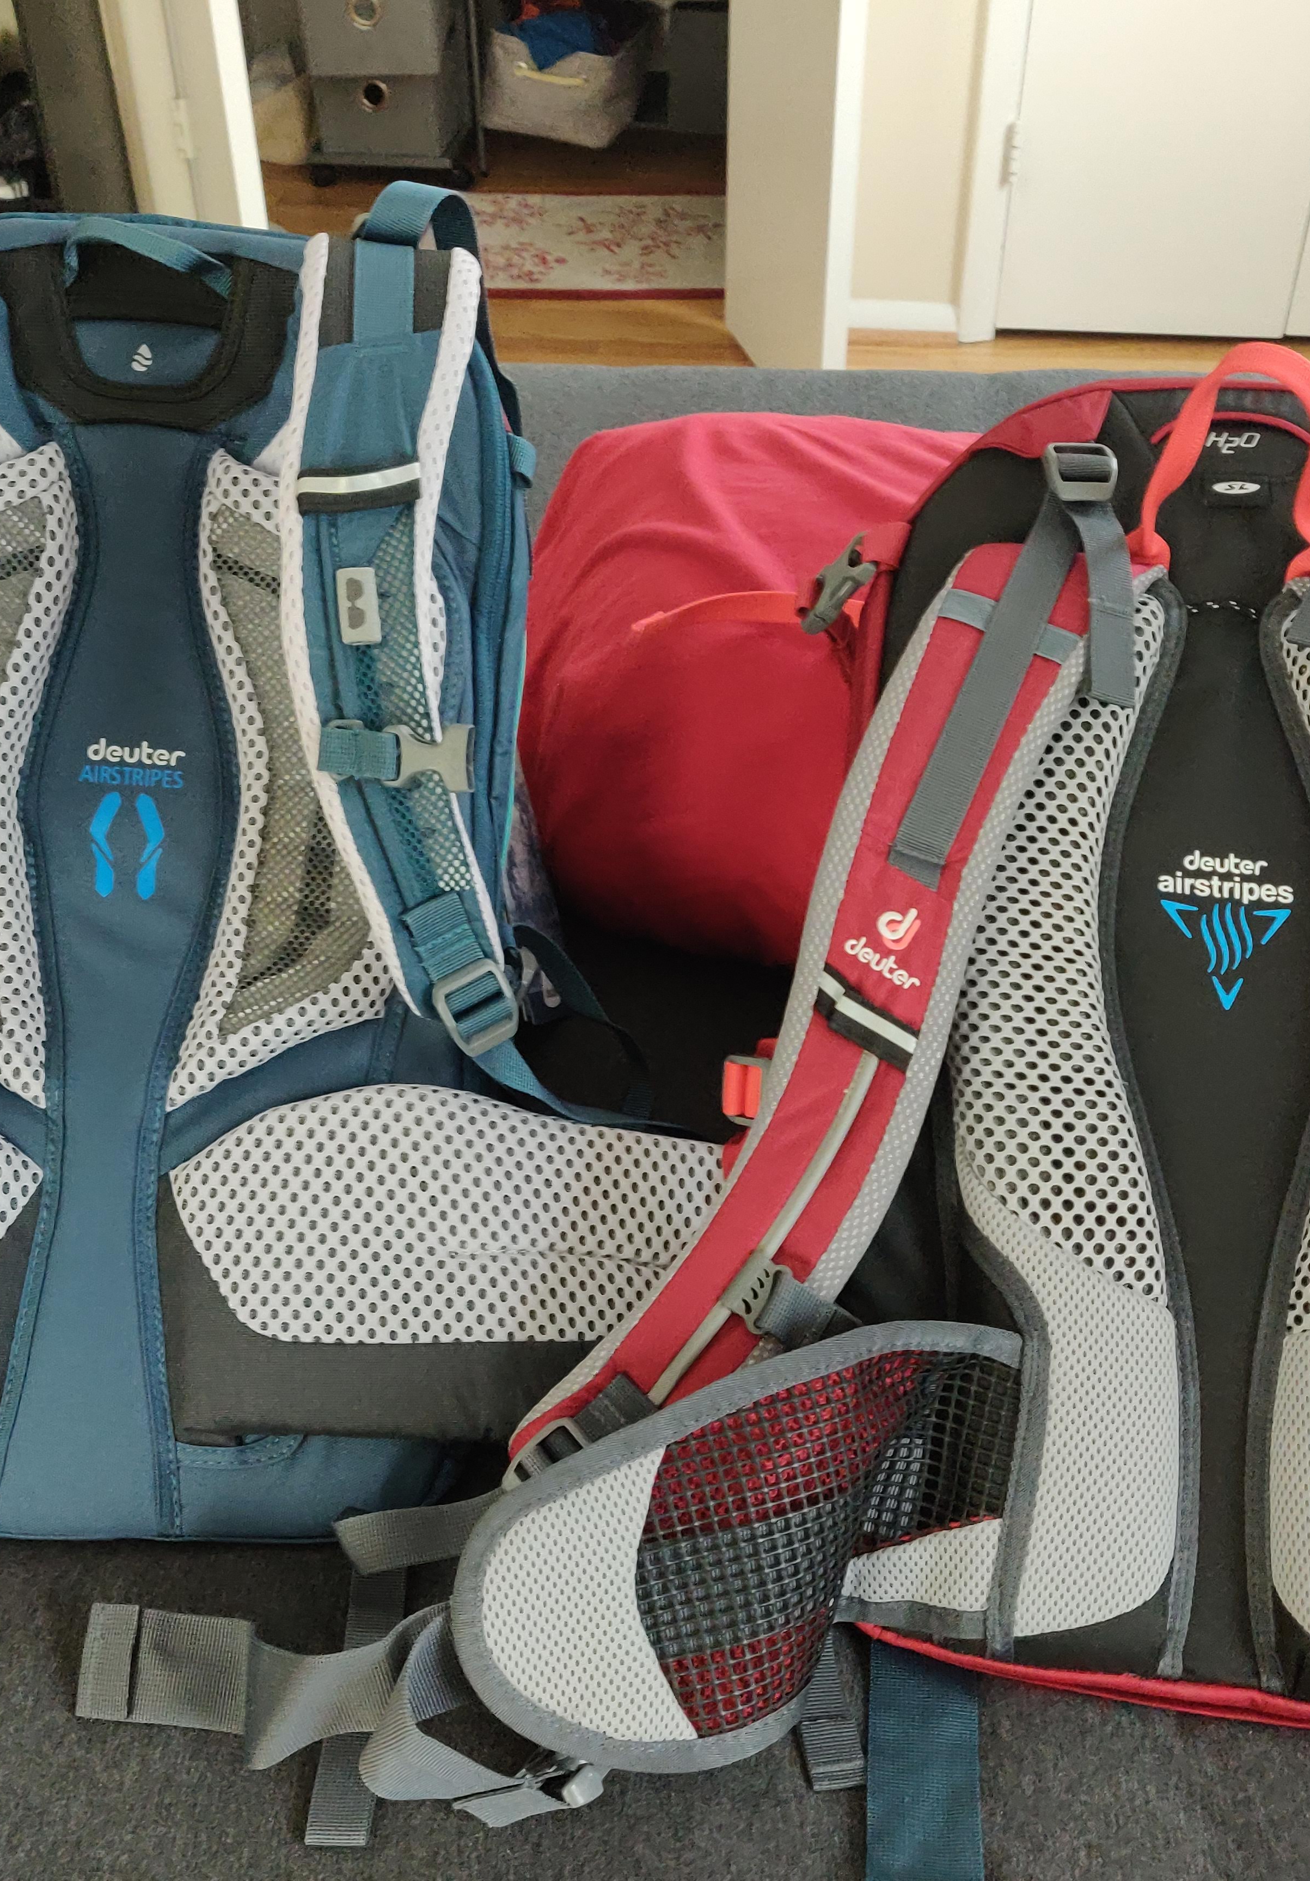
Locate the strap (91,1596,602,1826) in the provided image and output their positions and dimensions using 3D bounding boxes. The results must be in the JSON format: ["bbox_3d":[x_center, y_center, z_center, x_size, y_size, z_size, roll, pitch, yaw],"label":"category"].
[{"bbox_3d":[-0.105,0.242,0.592,0.180,0.045,0.062,4,39,4],"label":"strap"}]

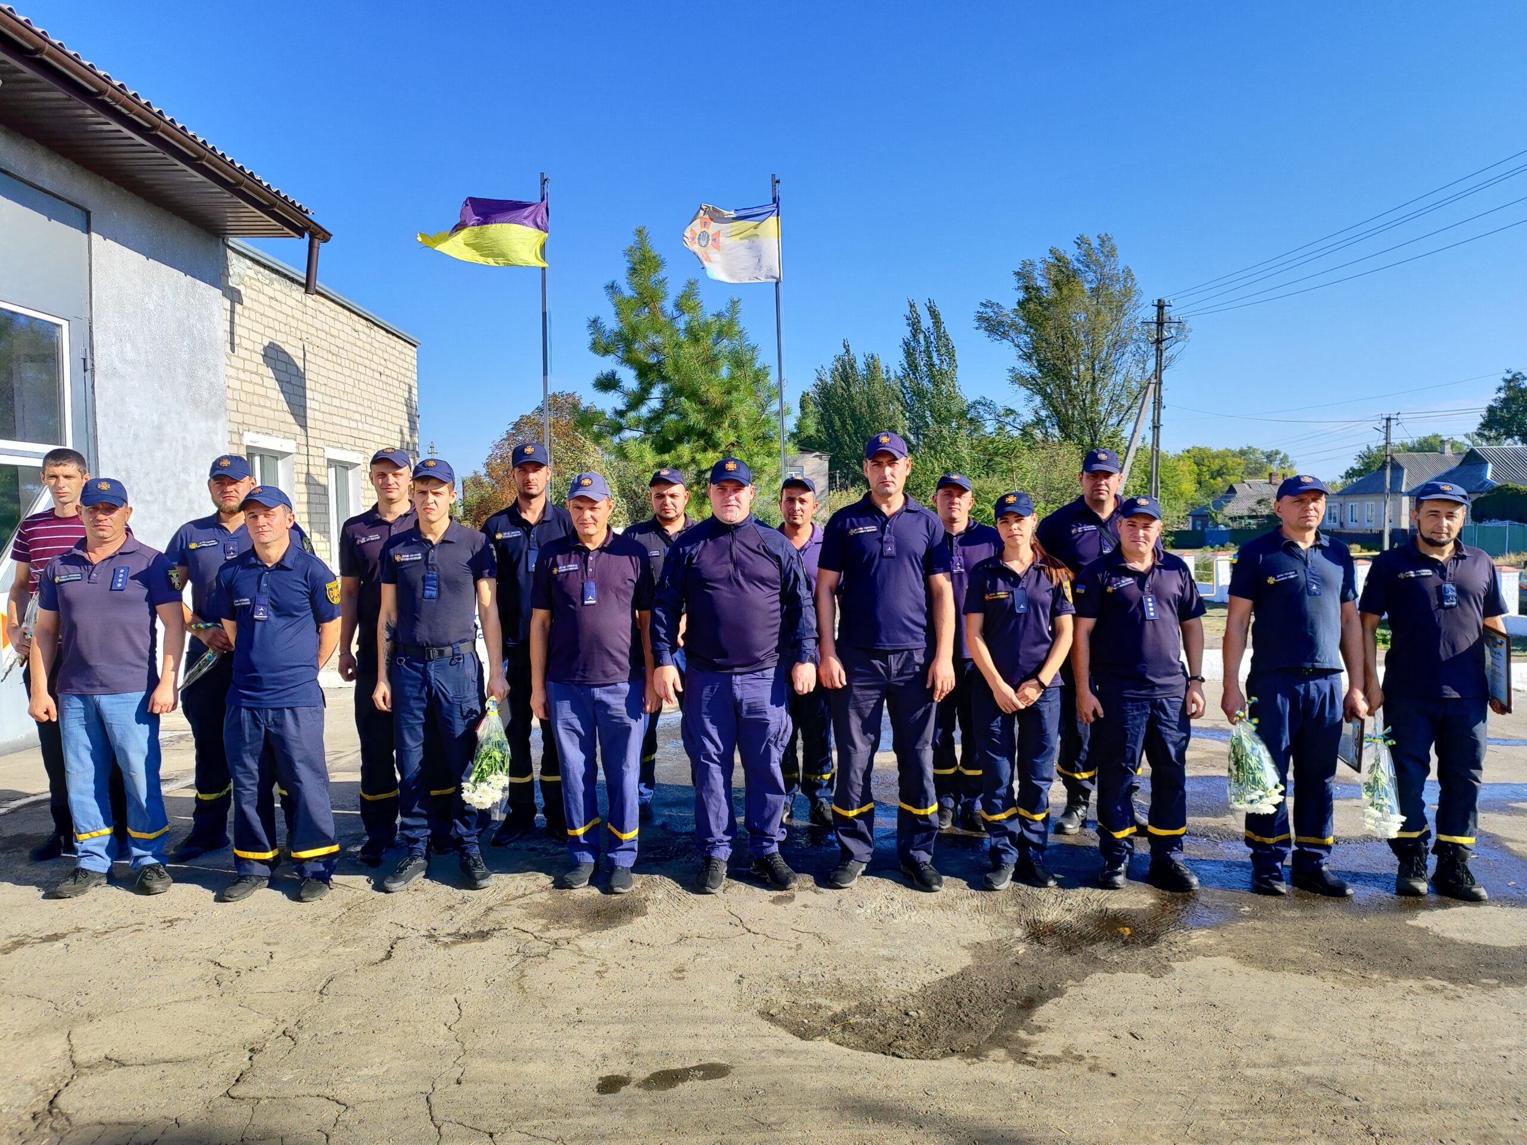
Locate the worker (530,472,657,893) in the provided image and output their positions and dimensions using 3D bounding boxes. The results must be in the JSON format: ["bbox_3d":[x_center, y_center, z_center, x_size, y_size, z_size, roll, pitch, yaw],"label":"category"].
[{"bbox_3d":[-0.740,0.458,4.575,0.530,1.781,0.360,0,3,-3],"label":"worker"}]

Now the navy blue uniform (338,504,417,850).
[{"bbox_3d":[-1.732,0.473,4.904,0.500,1.530,0.320,-1,3,-10],"label":"navy blue uniform"}]

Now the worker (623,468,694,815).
[{"bbox_3d":[-0.497,0.359,5.551,0.540,1.805,0.370,-1,3,-5],"label":"worker"}]

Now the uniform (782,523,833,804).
[{"bbox_3d":[0.175,0.478,5.449,0.520,1.463,0.300,0,3,0],"label":"uniform"}]

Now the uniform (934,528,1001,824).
[{"bbox_3d":[0.997,0.490,5.344,0.530,1.502,0.310,0,3,6],"label":"uniform"}]

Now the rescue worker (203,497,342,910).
[{"bbox_3d":[-2.091,0.510,4.521,0.510,1.754,0.400,0,3,5],"label":"rescue worker"}]

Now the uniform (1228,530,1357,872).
[{"bbox_3d":[2.221,0.547,4.445,0.550,1.448,0.320,-1,3,-6],"label":"uniform"}]

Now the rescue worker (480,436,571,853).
[{"bbox_3d":[-1.153,0.326,5.155,0.560,1.916,0.380,-1,3,-10],"label":"rescue worker"}]

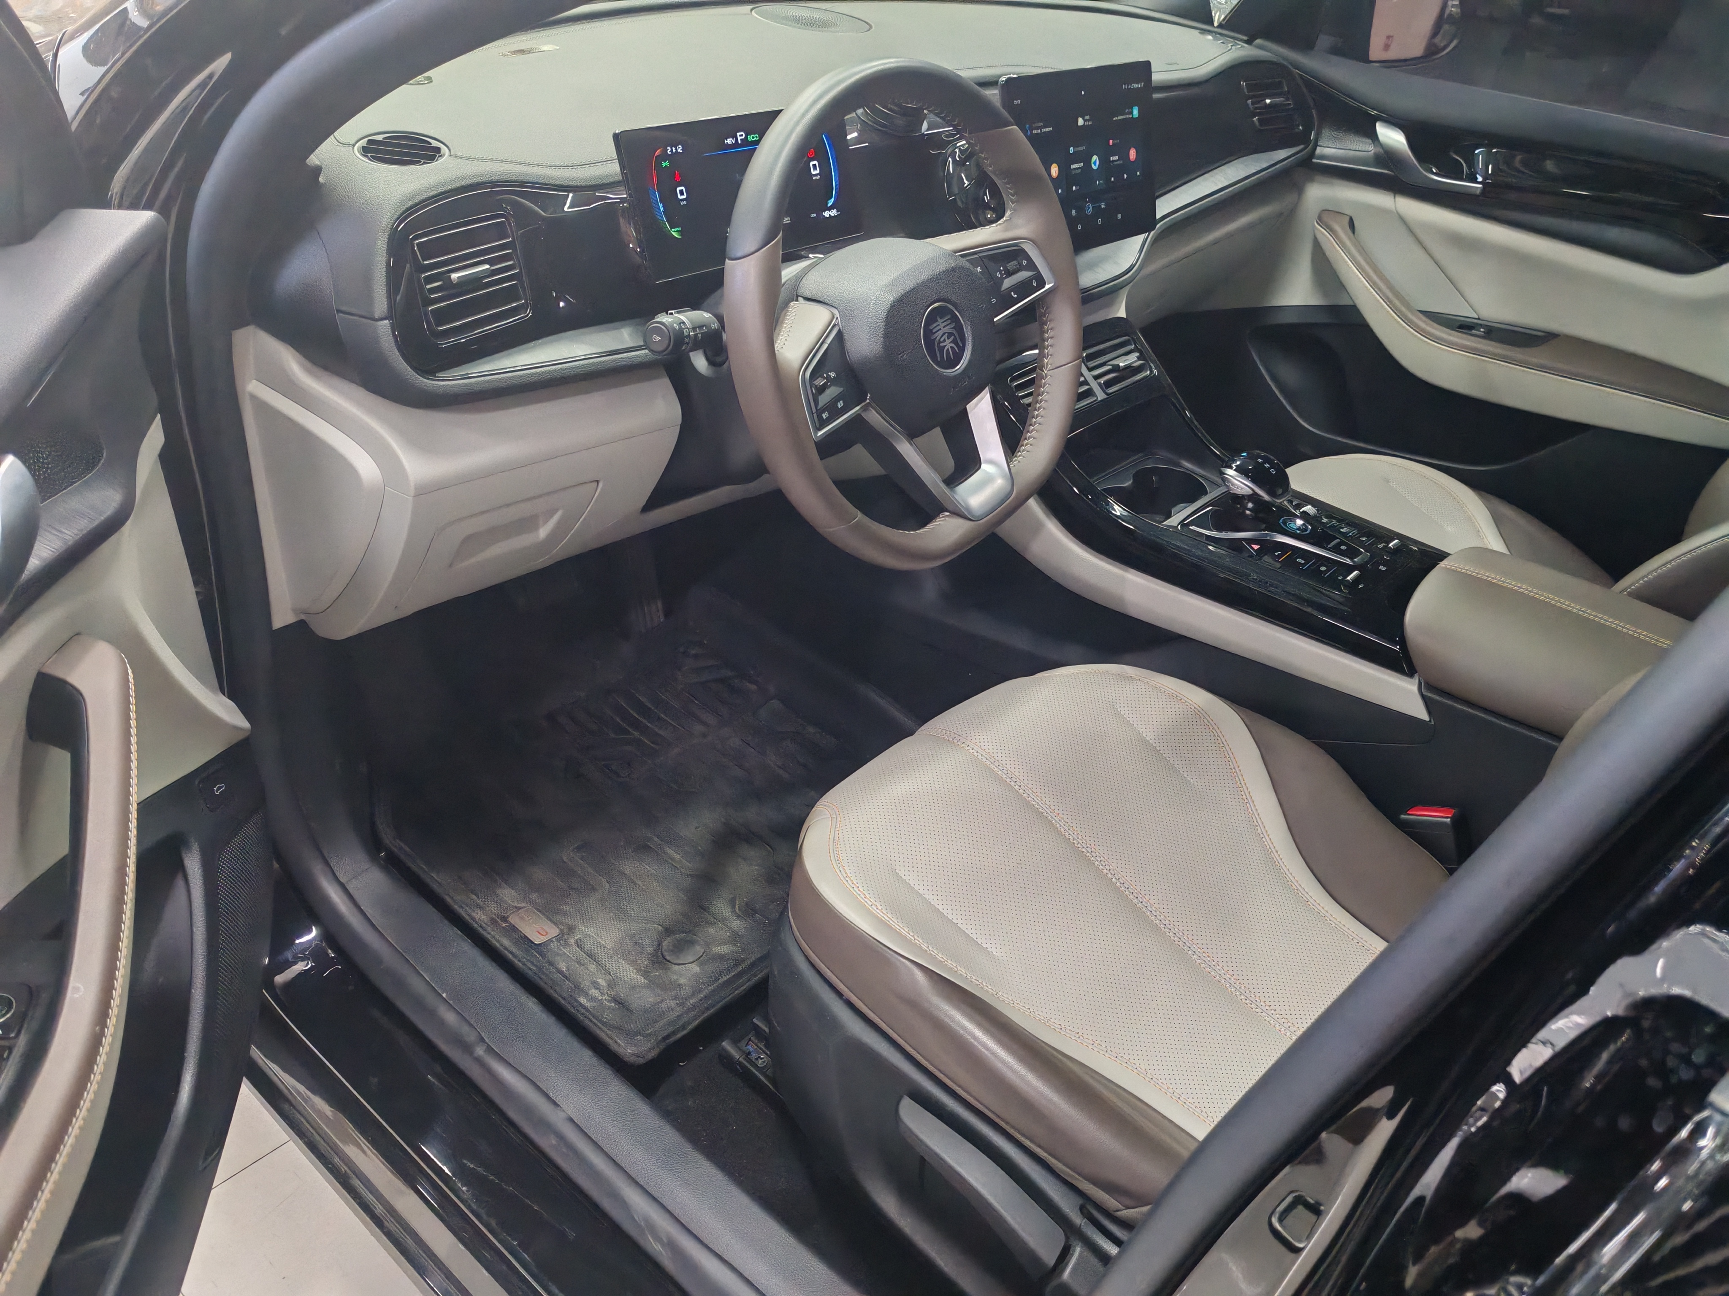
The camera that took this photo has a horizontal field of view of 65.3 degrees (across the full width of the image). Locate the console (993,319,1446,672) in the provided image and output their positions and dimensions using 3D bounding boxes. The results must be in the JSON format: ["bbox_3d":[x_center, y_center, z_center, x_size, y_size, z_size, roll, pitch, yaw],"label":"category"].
[{"bbox_3d":[0.368,-0.161,1.326,0.490,0.195,0.240,28,39,32],"label":"console"}]

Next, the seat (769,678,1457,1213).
[{"bbox_3d":[0.226,0.220,1.096,0.495,0.172,0.532,28,39,32],"label":"seat"}]

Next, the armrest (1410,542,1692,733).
[{"bbox_3d":[0.621,0.004,1.159,0.285,0.087,0.210,28,39,32],"label":"armrest"}]

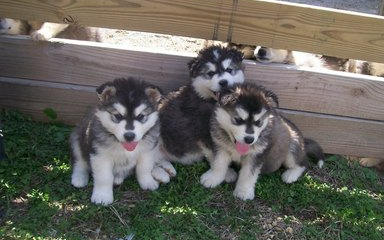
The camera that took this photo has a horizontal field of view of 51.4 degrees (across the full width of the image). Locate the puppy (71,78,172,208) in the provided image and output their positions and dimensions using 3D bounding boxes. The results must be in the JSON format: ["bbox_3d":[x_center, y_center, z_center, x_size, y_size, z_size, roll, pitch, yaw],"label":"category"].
[{"bbox_3d":[-0.187,0.026,1.100,0.240,0.320,0.280,0,25,-16],"label":"puppy"}]

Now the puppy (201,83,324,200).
[{"bbox_3d":[0.246,0.046,1.183,0.350,0.310,0.200,-16,33,-42],"label":"puppy"}]

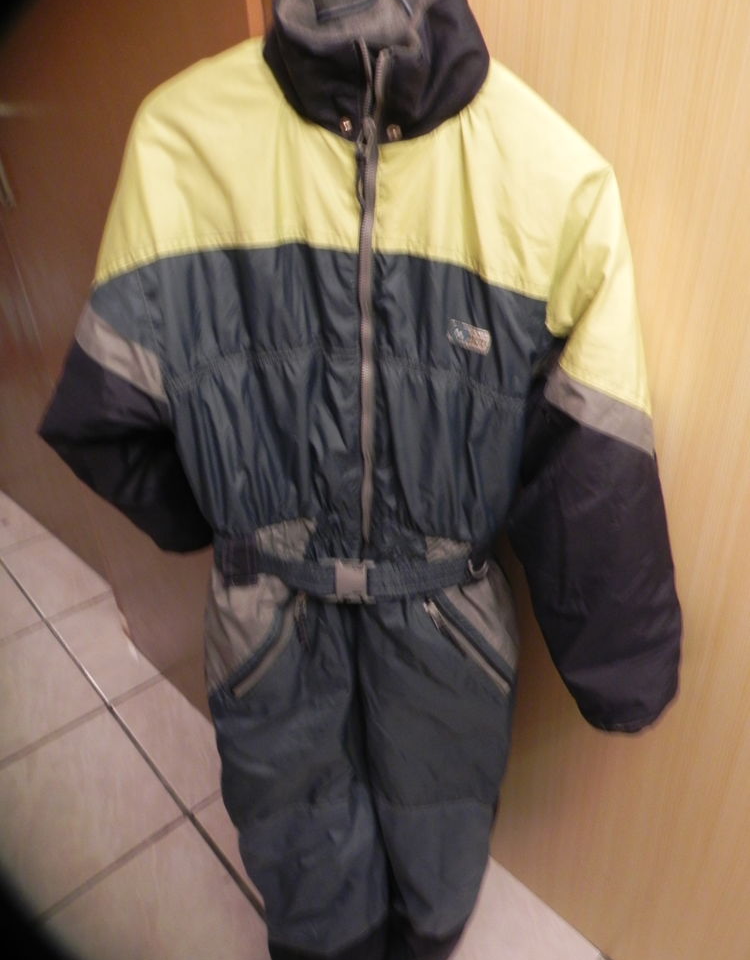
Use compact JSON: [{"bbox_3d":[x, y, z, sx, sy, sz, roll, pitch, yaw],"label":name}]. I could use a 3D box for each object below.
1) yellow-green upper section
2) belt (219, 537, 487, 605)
[{"bbox_3d":[-0.006,-0.214,0.670,0.530,0.290,0.200,7,34,12],"label":"yellow-green upper section"},{"bbox_3d":[-0.028,0.105,0.865,0.305,0.080,0.120,4,33,8],"label":"belt"}]

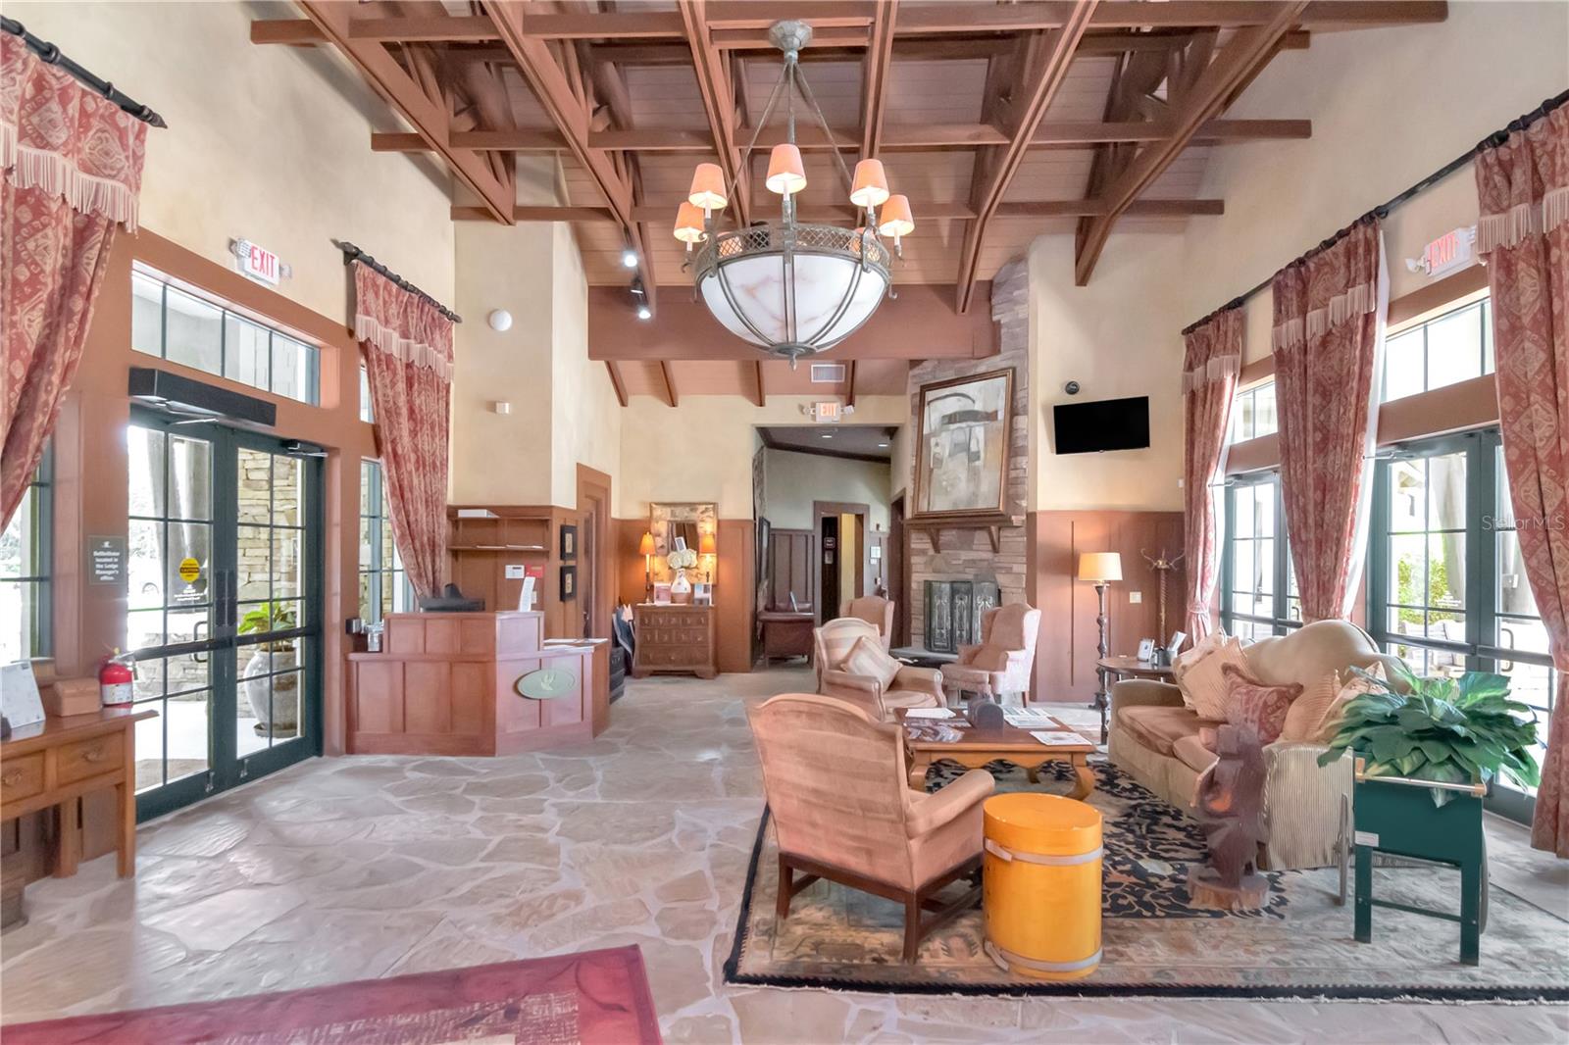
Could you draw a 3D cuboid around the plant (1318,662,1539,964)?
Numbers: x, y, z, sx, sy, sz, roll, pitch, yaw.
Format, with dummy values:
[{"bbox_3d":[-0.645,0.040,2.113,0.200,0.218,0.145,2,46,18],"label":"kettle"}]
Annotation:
[{"bbox_3d":[2.630,1.158,2.934,0.714,1.034,0.699,-1,-3,31],"label":"plant"}]

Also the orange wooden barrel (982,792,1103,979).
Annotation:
[{"bbox_3d":[1.037,1.434,2.810,0.450,0.555,0.450,0,-2,3],"label":"orange wooden barrel"}]

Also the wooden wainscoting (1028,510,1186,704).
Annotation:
[{"bbox_3d":[3.450,0.900,7.460,1.700,2.080,0.080,0,-2,3],"label":"wooden wainscoting"}]

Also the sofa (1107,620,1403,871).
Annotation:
[{"bbox_3d":[2.842,1.186,4.332,0.927,1.125,1.824,0,-2,2],"label":"sofa"}]

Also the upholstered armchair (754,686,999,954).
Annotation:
[{"bbox_3d":[0.430,1.200,3.086,0.760,0.965,0.775,-2,-3,36],"label":"upholstered armchair"}]

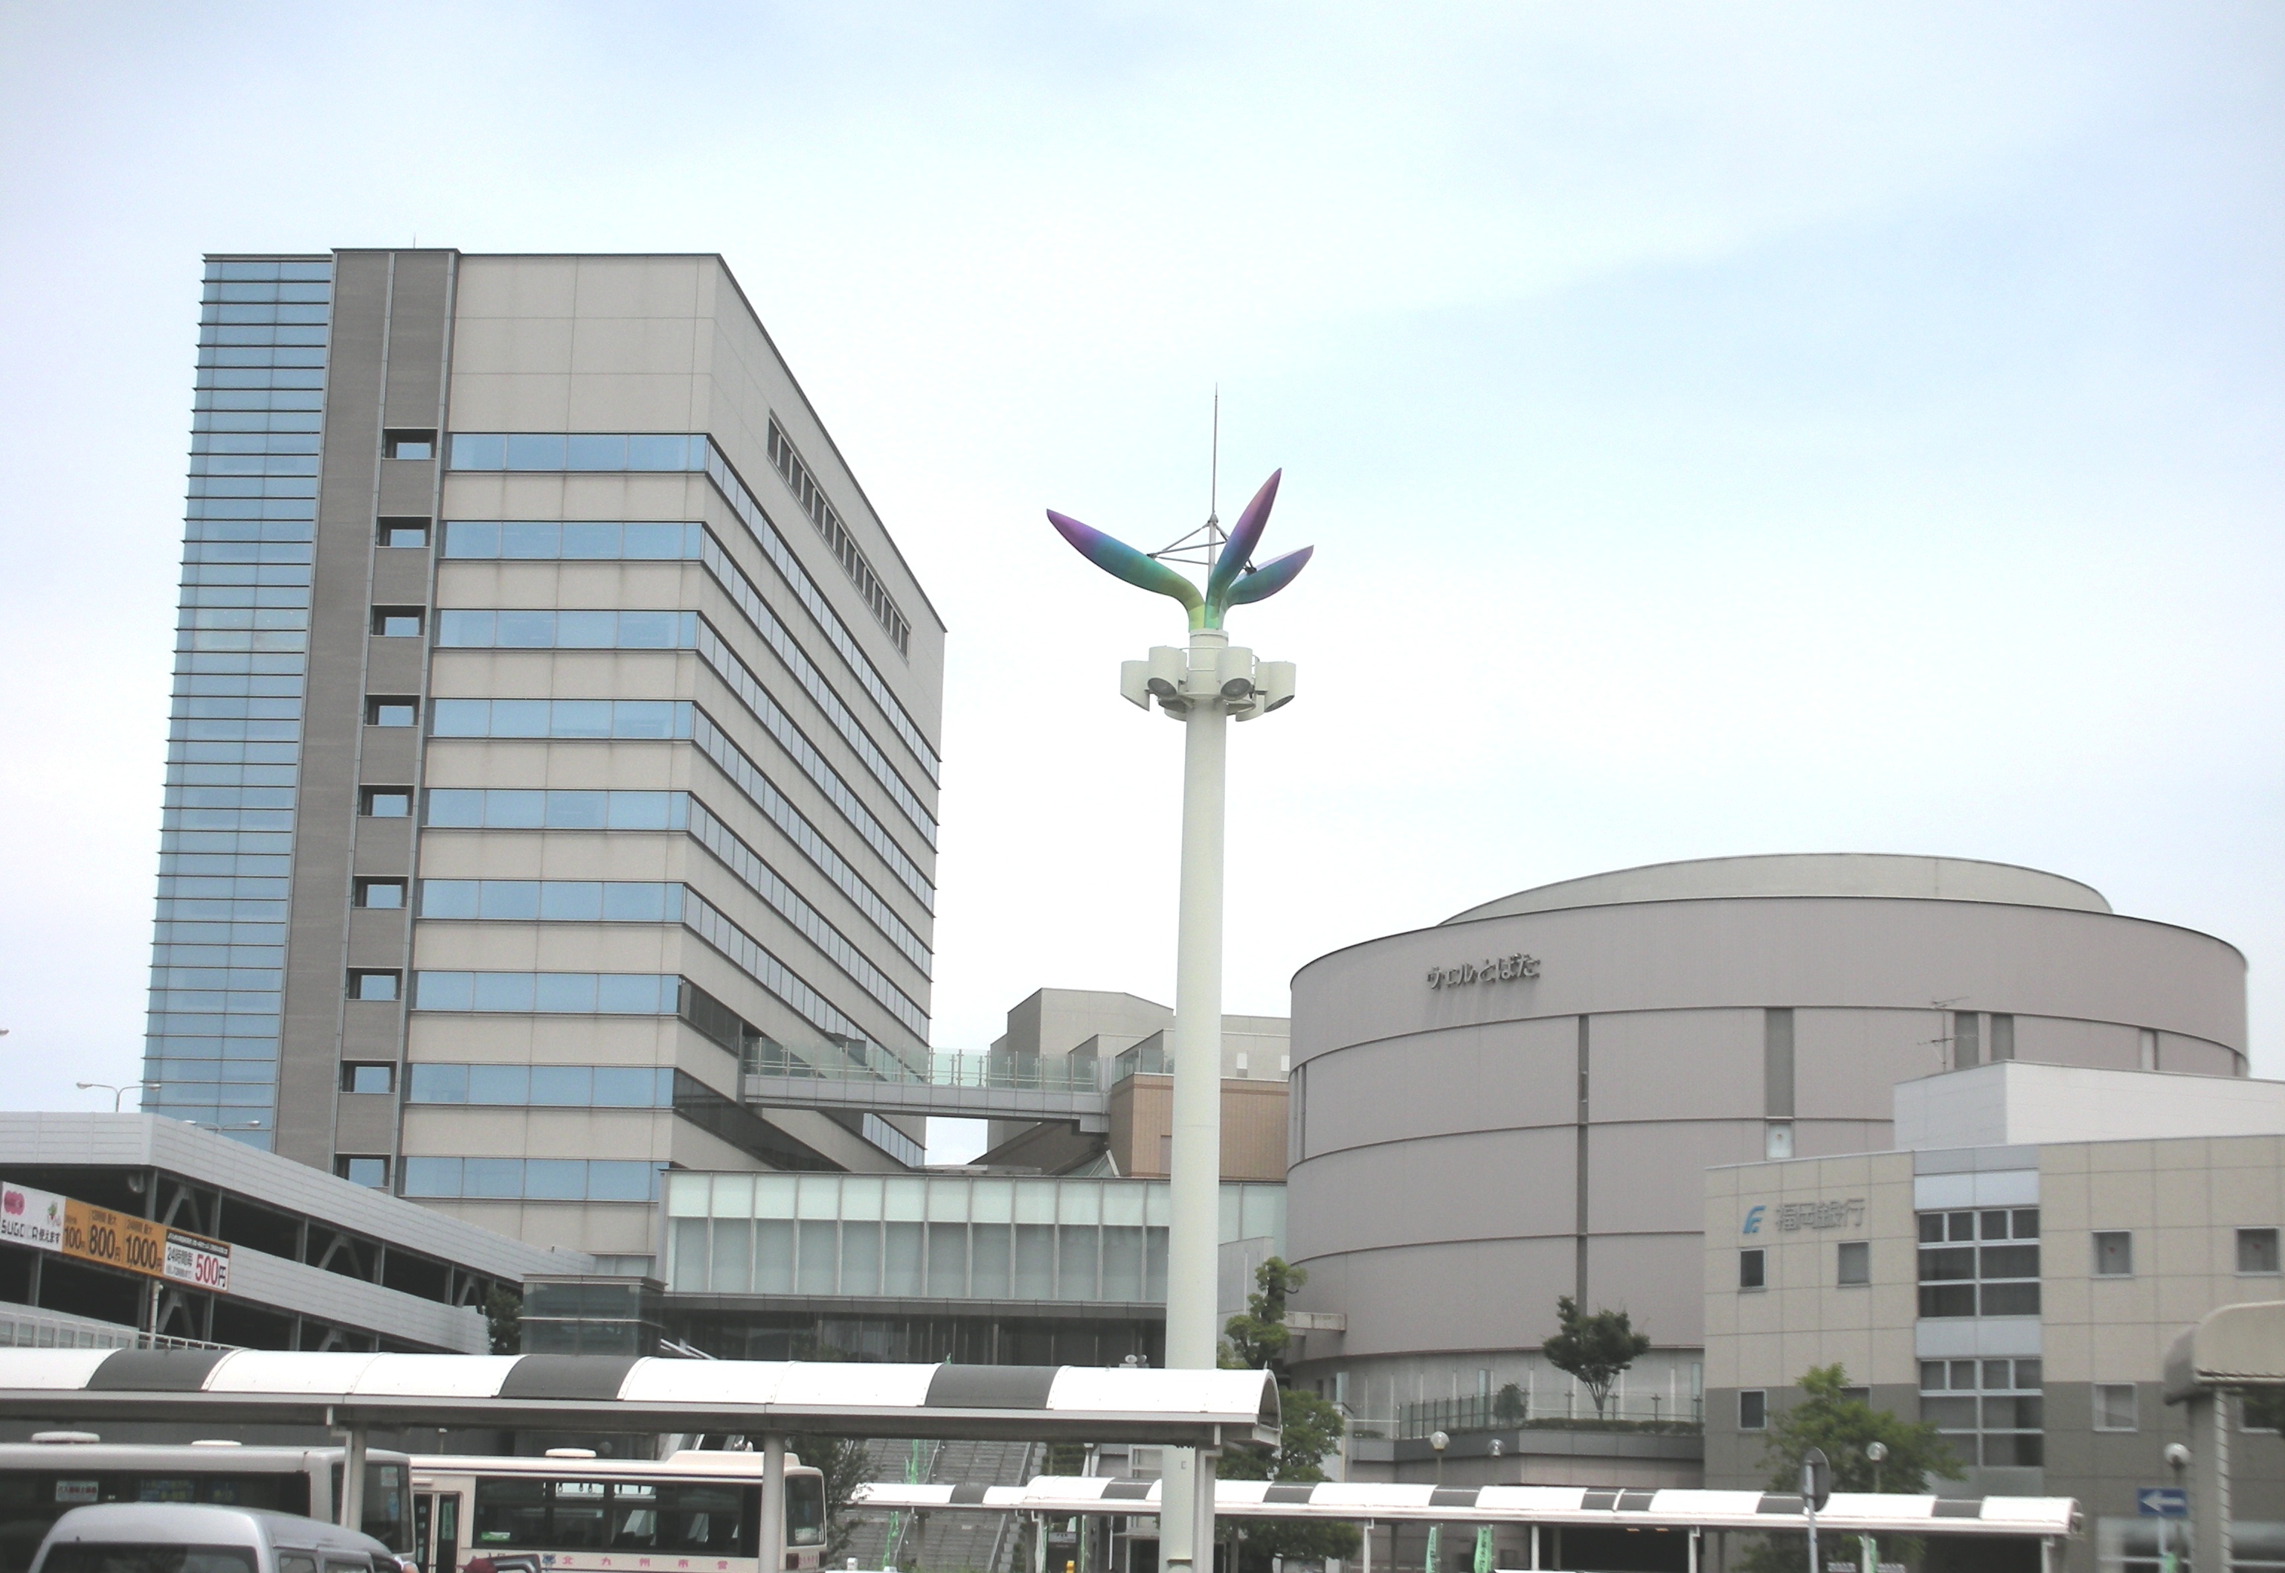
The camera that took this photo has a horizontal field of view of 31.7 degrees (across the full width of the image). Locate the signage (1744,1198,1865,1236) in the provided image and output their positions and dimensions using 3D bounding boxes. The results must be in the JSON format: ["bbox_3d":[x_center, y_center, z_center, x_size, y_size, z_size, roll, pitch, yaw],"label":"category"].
[{"bbox_3d":[16.852,10.997,102.968,0.150,0.780,4.365,9,-13,-34],"label":"signage"}]

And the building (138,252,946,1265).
[{"bbox_3d":[-27.485,11.506,206.233,23.097,56.944,71.869,1,-11,5],"label":"building"}]

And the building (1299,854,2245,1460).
[{"bbox_3d":[24.695,19.381,162.570,37.148,28.040,45.828,4,-11,-10],"label":"building"}]

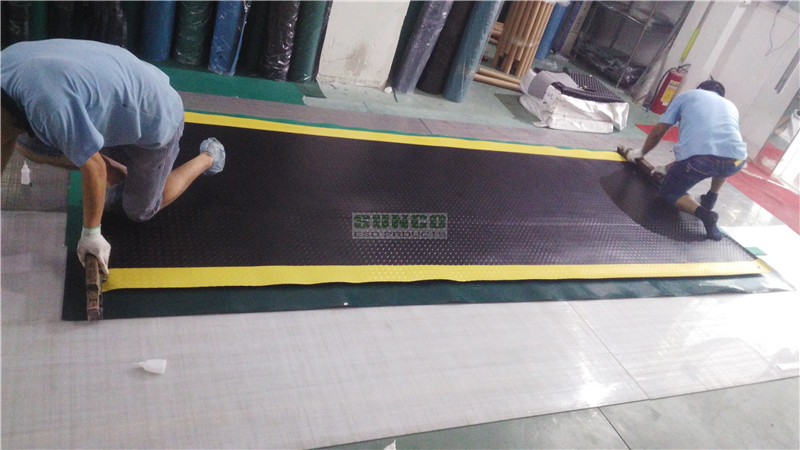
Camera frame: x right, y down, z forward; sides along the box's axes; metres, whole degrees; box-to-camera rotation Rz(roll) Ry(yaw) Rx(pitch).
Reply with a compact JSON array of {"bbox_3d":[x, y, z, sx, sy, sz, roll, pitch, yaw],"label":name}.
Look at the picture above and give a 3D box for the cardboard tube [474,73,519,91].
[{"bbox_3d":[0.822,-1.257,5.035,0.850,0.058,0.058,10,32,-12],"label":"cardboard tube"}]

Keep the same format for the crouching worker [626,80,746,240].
[{"bbox_3d":[1.970,-0.478,3.713,0.580,0.730,0.940,11,31,-10],"label":"crouching worker"}]

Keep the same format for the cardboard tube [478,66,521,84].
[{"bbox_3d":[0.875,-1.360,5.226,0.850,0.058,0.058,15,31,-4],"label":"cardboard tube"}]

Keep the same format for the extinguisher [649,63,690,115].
[{"bbox_3d":[2.700,-1.366,5.722,0.190,0.500,0.160,18,31,0],"label":"extinguisher"}]

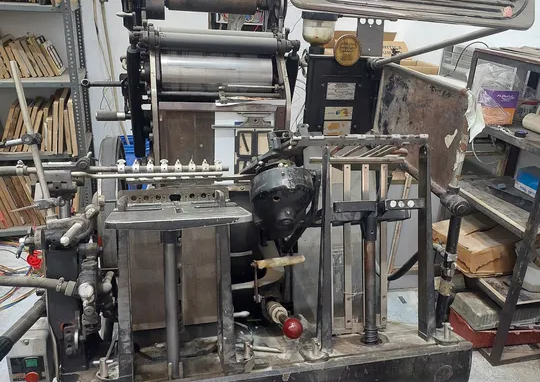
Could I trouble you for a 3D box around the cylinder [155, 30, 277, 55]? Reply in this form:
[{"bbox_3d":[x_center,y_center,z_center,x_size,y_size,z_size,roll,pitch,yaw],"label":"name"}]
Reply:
[{"bbox_3d":[-0.154,-0.453,1.471,0.366,0.056,0.056,-2,18,-14],"label":"cylinder"}]

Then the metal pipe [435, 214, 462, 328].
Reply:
[{"bbox_3d":[0.535,0.246,1.438,0.044,0.372,0.044,-2,15,-14],"label":"metal pipe"}]

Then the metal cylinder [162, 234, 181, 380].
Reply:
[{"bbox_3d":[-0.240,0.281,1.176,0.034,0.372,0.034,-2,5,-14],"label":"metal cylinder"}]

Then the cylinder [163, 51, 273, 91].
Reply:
[{"bbox_3d":[-0.164,-0.379,1.531,0.363,0.140,0.140,-2,18,-14],"label":"cylinder"}]

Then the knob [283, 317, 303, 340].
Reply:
[{"bbox_3d":[0.059,0.359,1.250,0.052,0.052,0.052,2,17,-1],"label":"knob"}]

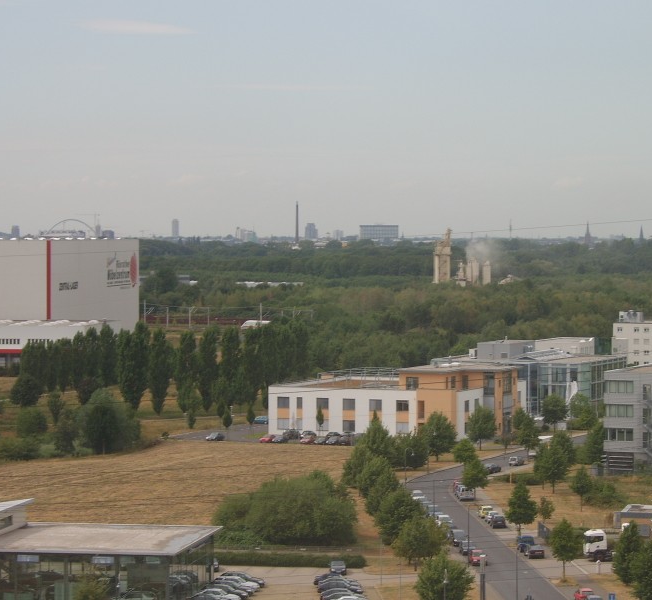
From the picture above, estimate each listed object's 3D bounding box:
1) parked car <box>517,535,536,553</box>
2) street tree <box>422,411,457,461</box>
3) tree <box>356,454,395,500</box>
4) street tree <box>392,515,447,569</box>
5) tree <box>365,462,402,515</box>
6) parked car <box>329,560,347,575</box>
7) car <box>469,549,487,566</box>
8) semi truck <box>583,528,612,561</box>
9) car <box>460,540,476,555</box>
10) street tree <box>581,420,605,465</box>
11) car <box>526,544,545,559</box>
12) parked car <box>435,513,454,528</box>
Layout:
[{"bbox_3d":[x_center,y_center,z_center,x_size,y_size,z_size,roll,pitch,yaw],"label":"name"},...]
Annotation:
[{"bbox_3d":[23.450,28.507,235.021,1.680,1.480,4.000,0,2,-5],"label":"parked car"},{"bbox_3d":[19.098,23.114,339.668,5.700,8.300,5.700,0,2,0],"label":"street tree"},{"bbox_3d":[7.019,25.541,284.971,5.400,7.200,5.400,0,2,0],"label":"tree"},{"bbox_3d":[10.751,27.891,231.085,6.000,6.200,6.000,0,2,0],"label":"street tree"},{"bbox_3d":[7.704,25.780,269.258,5.200,7.800,5.200,0,2,0],"label":"tree"},{"bbox_3d":[1.329,30.318,229.750,1.760,1.440,4.300,0,2,-2],"label":"parked car"},{"bbox_3d":[17.769,30.085,235.664,1.680,1.500,3.900,0,2,-4],"label":"car"},{"bbox_3d":[33.754,28.885,237.821,6.000,3.750,2.500,0,2,-4],"label":"semi truck"},{"bbox_3d":[16.412,28.579,232.979,1.730,1.470,4.250,0,2,-5],"label":"car"},{"bbox_3d":[42.581,22.756,319.332,3.700,7.400,3.700,0,2,0],"label":"street tree"},{"bbox_3d":[23.815,28.688,230.429,1.720,1.420,4.400,0,2,-5],"label":"car"},{"bbox_3d":[14.778,27.885,253.970,1.720,1.470,4.250,0,2,-6],"label":"parked car"}]

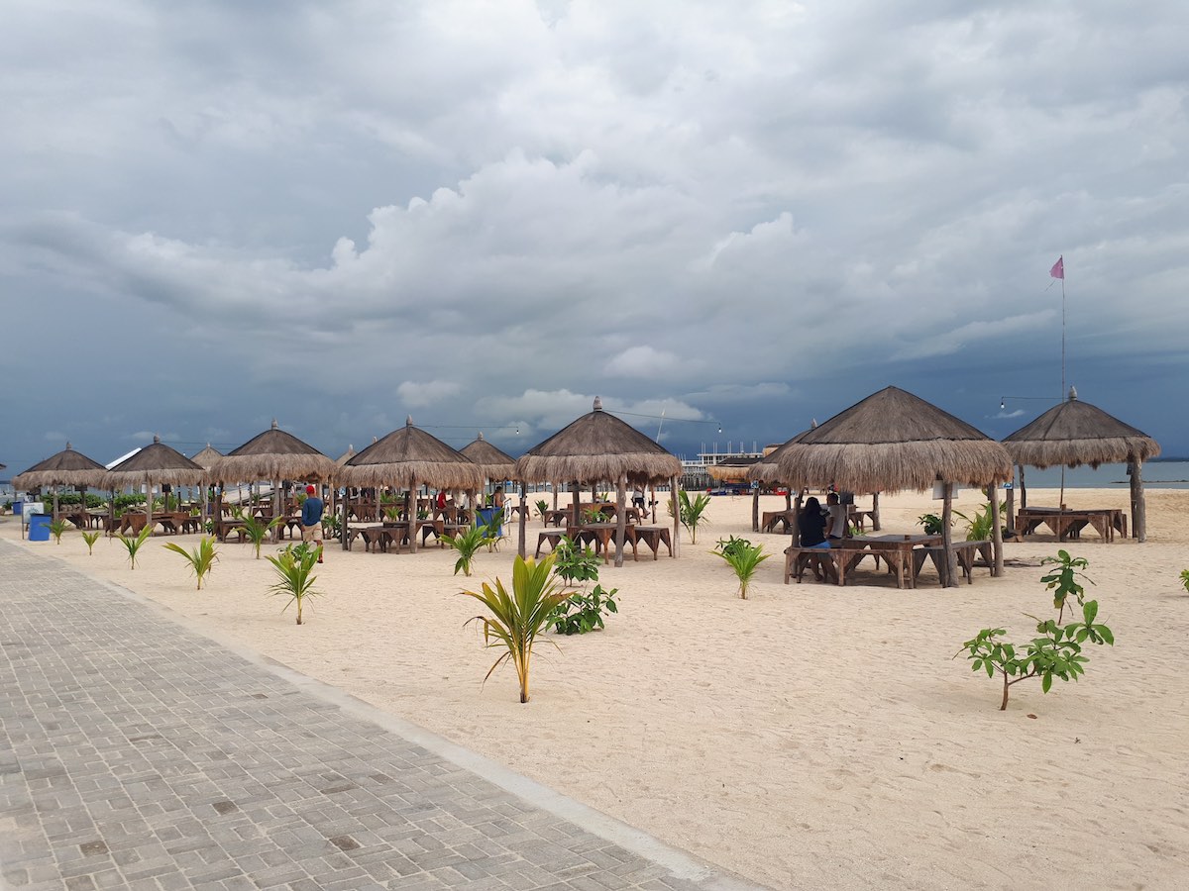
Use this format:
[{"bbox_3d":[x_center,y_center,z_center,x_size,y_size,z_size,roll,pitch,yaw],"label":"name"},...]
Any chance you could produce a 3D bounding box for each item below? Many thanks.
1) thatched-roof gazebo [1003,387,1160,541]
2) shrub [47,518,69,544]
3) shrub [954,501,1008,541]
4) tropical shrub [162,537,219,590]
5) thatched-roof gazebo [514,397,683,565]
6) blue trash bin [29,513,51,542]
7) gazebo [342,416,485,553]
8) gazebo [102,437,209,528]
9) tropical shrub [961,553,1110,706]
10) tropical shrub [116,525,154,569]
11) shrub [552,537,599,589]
[{"bbox_3d":[10.482,0.390,20.271,3.300,3.312,3.300,-2,-2,27],"label":"thatched-roof gazebo"},{"bbox_3d":[-15.244,2.423,26.350,0.640,0.770,0.620,0,-2,-30],"label":"shrub"},{"bbox_3d":[8.675,1.698,20.777,1.120,1.040,1.050,-2,-2,23],"label":"shrub"},{"bbox_3d":[-6.412,1.873,14.705,0.882,0.838,0.838,0,-2,-24],"label":"tropical shrub"},{"bbox_3d":[0.103,0.678,18.999,3.250,3.300,3.250,-2,-2,40],"label":"thatched-roof gazebo"},{"bbox_3d":[-17.024,2.514,28.453,0.570,0.810,0.570,0,-2,-31],"label":"blue trash bin"},{"bbox_3d":[-4.484,0.908,22.627,3.250,3.220,3.250,-2,-2,40],"label":"gazebo"},{"bbox_3d":[-14.798,1.325,31.311,3.200,3.270,3.200,-2,-2,40],"label":"gazebo"},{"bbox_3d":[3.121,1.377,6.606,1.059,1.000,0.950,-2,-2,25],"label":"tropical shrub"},{"bbox_3d":[-9.241,2.060,18.617,0.720,0.860,0.660,0,-2,-26],"label":"tropical shrub"},{"bbox_3d":[-0.322,1.776,14.370,0.780,0.820,0.740,-1,-2,-1],"label":"shrub"}]

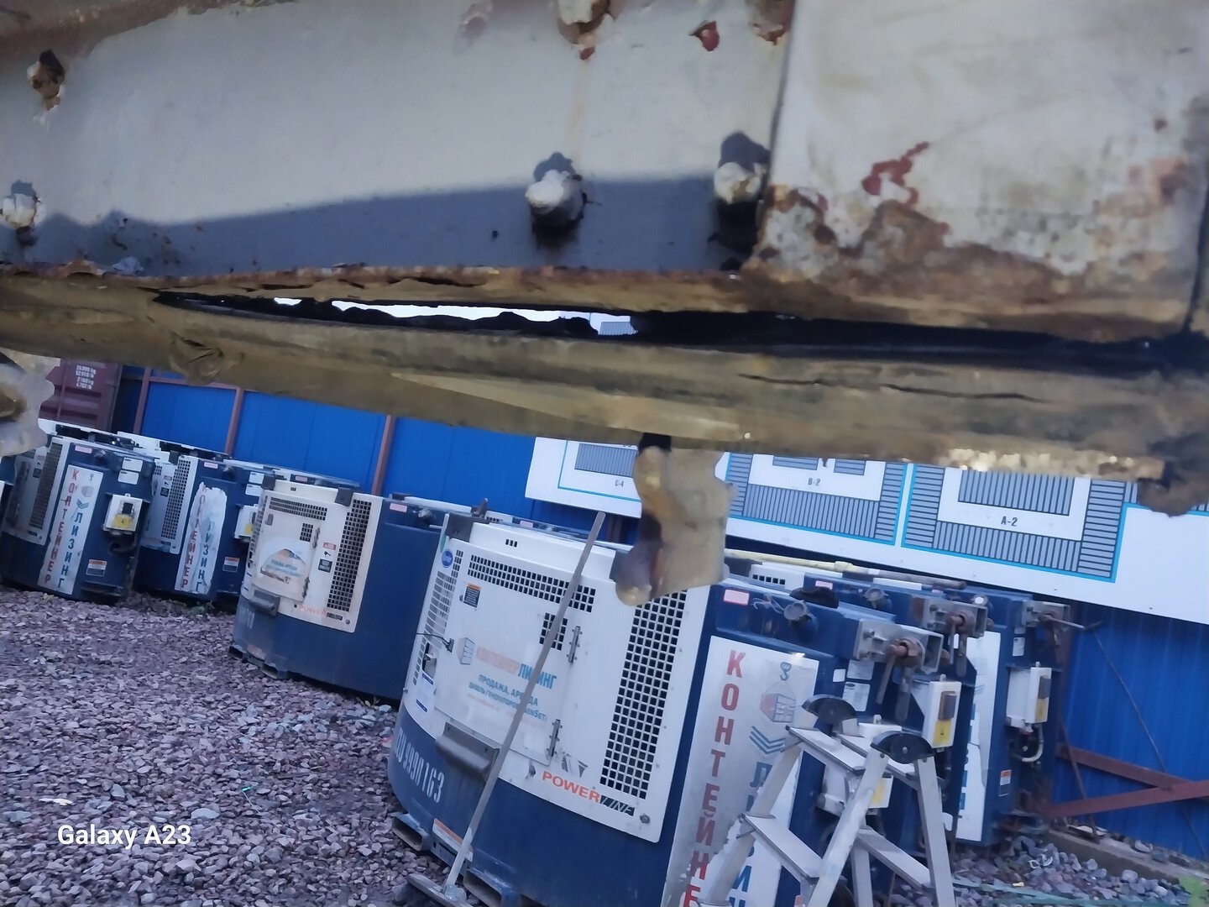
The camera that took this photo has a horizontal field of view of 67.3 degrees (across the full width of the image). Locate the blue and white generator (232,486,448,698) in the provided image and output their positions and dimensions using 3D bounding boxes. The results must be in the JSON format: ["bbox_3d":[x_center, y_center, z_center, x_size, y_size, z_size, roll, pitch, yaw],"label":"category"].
[{"bbox_3d":[-1.691,0.731,5.427,2.412,1.098,0.672,7,-6,45],"label":"blue and white generator"}]

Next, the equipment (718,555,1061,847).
[{"bbox_3d":[1.227,1.267,5.333,0.950,1.260,2.330,12,-5,-43],"label":"equipment"}]

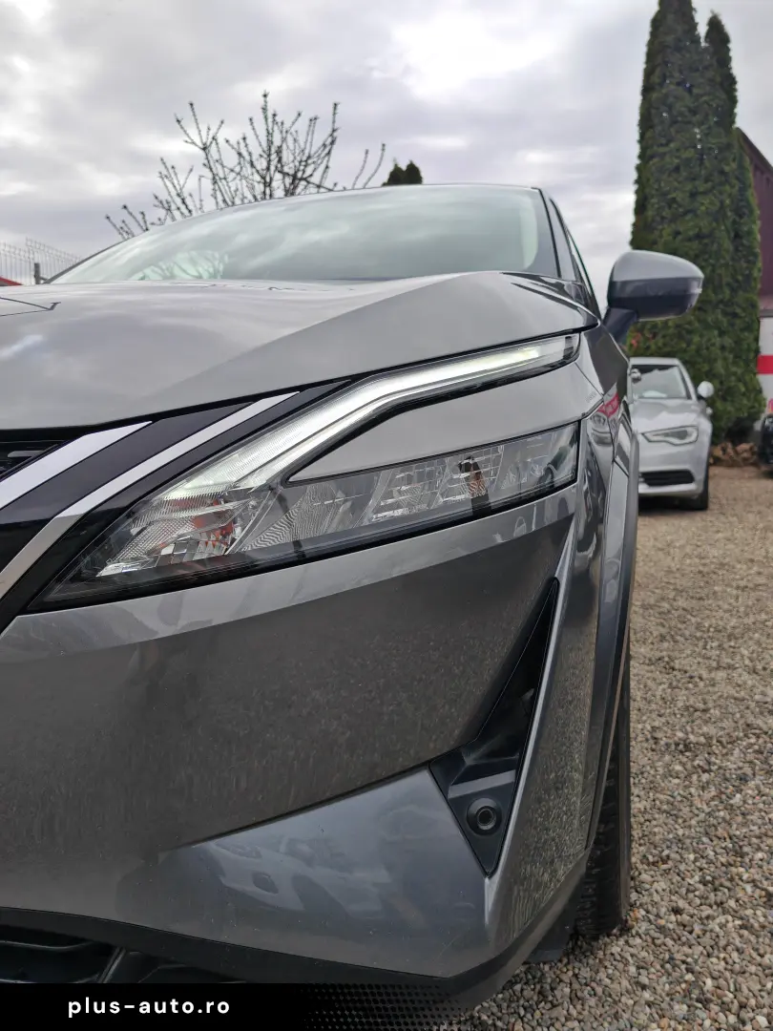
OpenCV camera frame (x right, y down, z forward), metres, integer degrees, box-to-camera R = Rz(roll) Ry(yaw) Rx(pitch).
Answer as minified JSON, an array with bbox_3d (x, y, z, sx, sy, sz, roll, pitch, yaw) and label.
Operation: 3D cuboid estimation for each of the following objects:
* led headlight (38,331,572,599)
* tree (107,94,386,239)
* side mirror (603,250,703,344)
[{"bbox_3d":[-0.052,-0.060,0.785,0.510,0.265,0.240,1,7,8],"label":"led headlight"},{"bbox_3d":[-1.639,-2.500,8.755,3.300,4.400,3.200,0,7,0],"label":"tree"},{"bbox_3d":[0.692,-0.566,2.000,0.250,0.225,0.180,2,8,19],"label":"side mirror"}]

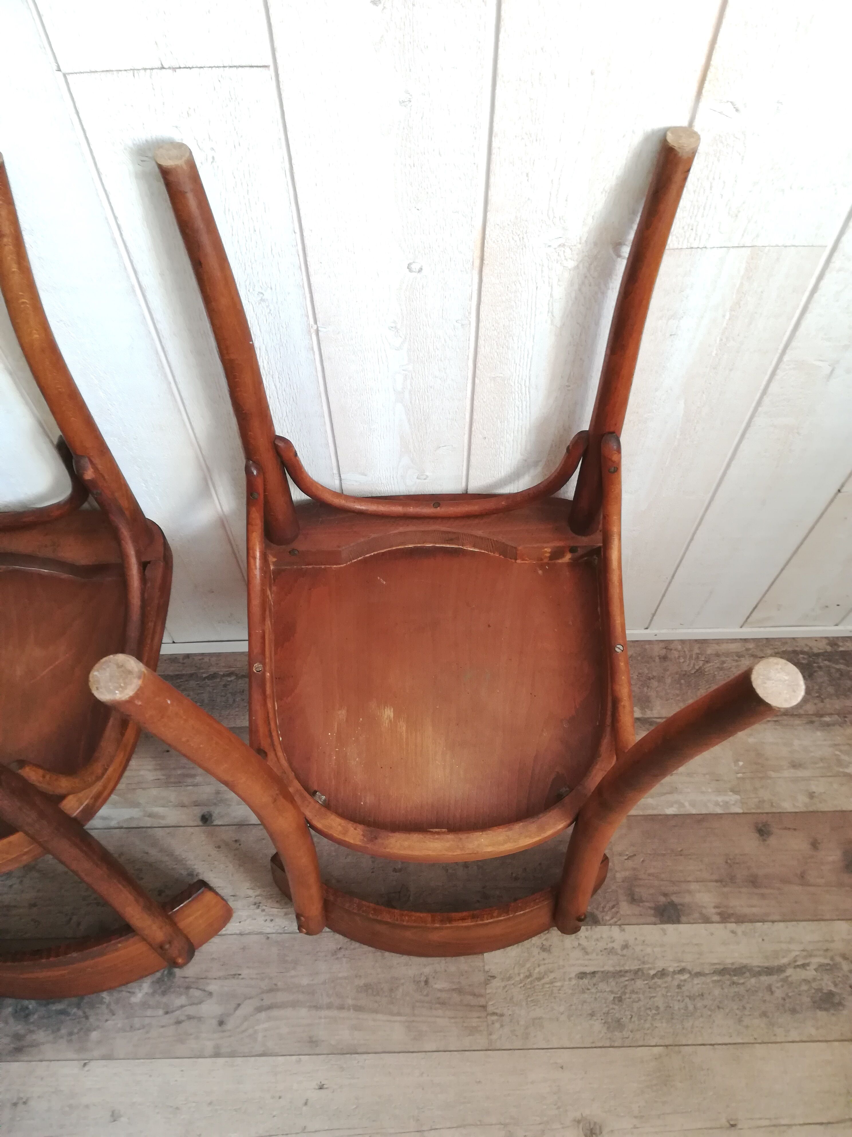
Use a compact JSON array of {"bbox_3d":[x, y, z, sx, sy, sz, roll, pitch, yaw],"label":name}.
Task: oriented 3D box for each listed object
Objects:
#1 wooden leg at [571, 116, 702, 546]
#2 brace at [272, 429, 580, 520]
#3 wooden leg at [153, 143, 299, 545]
[{"bbox_3d":[0.184,-0.183,0.804,0.036,0.444,0.039,0,54,-2],"label":"wooden leg"},{"bbox_3d":[0.006,-0.100,0.922,0.315,0.143,0.027,-1,60,0],"label":"brace"},{"bbox_3d":[-0.173,-0.175,0.804,0.036,0.444,0.039,-2,54,2],"label":"wooden leg"}]

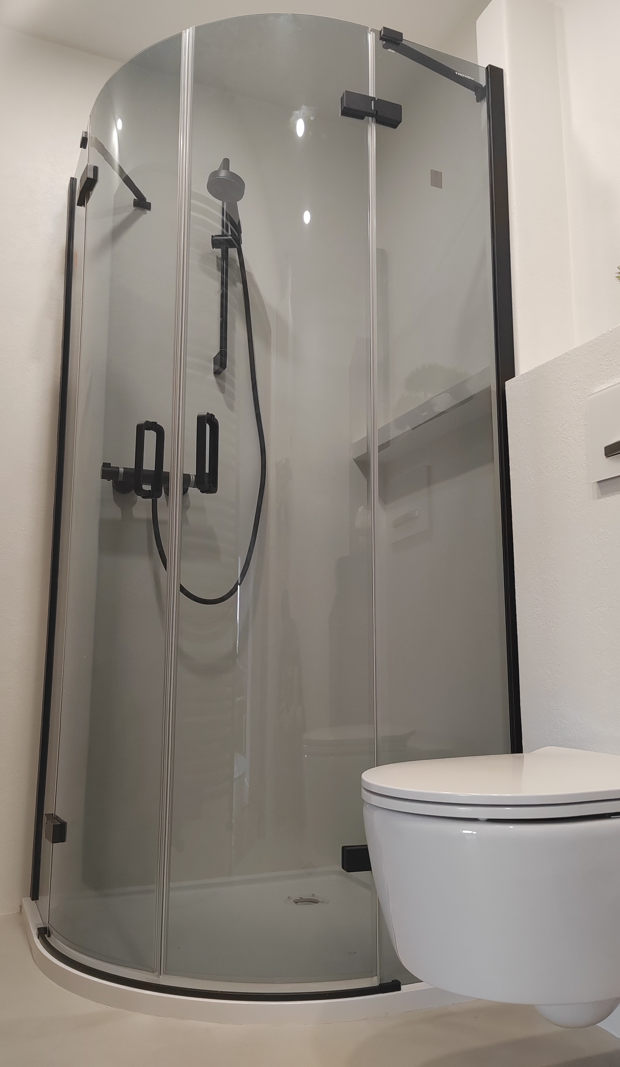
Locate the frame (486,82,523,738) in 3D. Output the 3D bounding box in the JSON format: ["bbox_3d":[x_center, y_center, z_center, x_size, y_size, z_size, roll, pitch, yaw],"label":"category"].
[{"bbox_3d":[0.423,-0.120,1.777,0.038,1.950,0.020,4,-10,-22],"label":"frame"}]

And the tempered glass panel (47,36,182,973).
[{"bbox_3d":[-0.426,-0.130,1.790,0.397,1.935,0.044,-9,-13,43],"label":"tempered glass panel"}]

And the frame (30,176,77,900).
[{"bbox_3d":[-0.682,-0.052,2.227,0.020,1.950,0.038,4,-10,-22],"label":"frame"}]

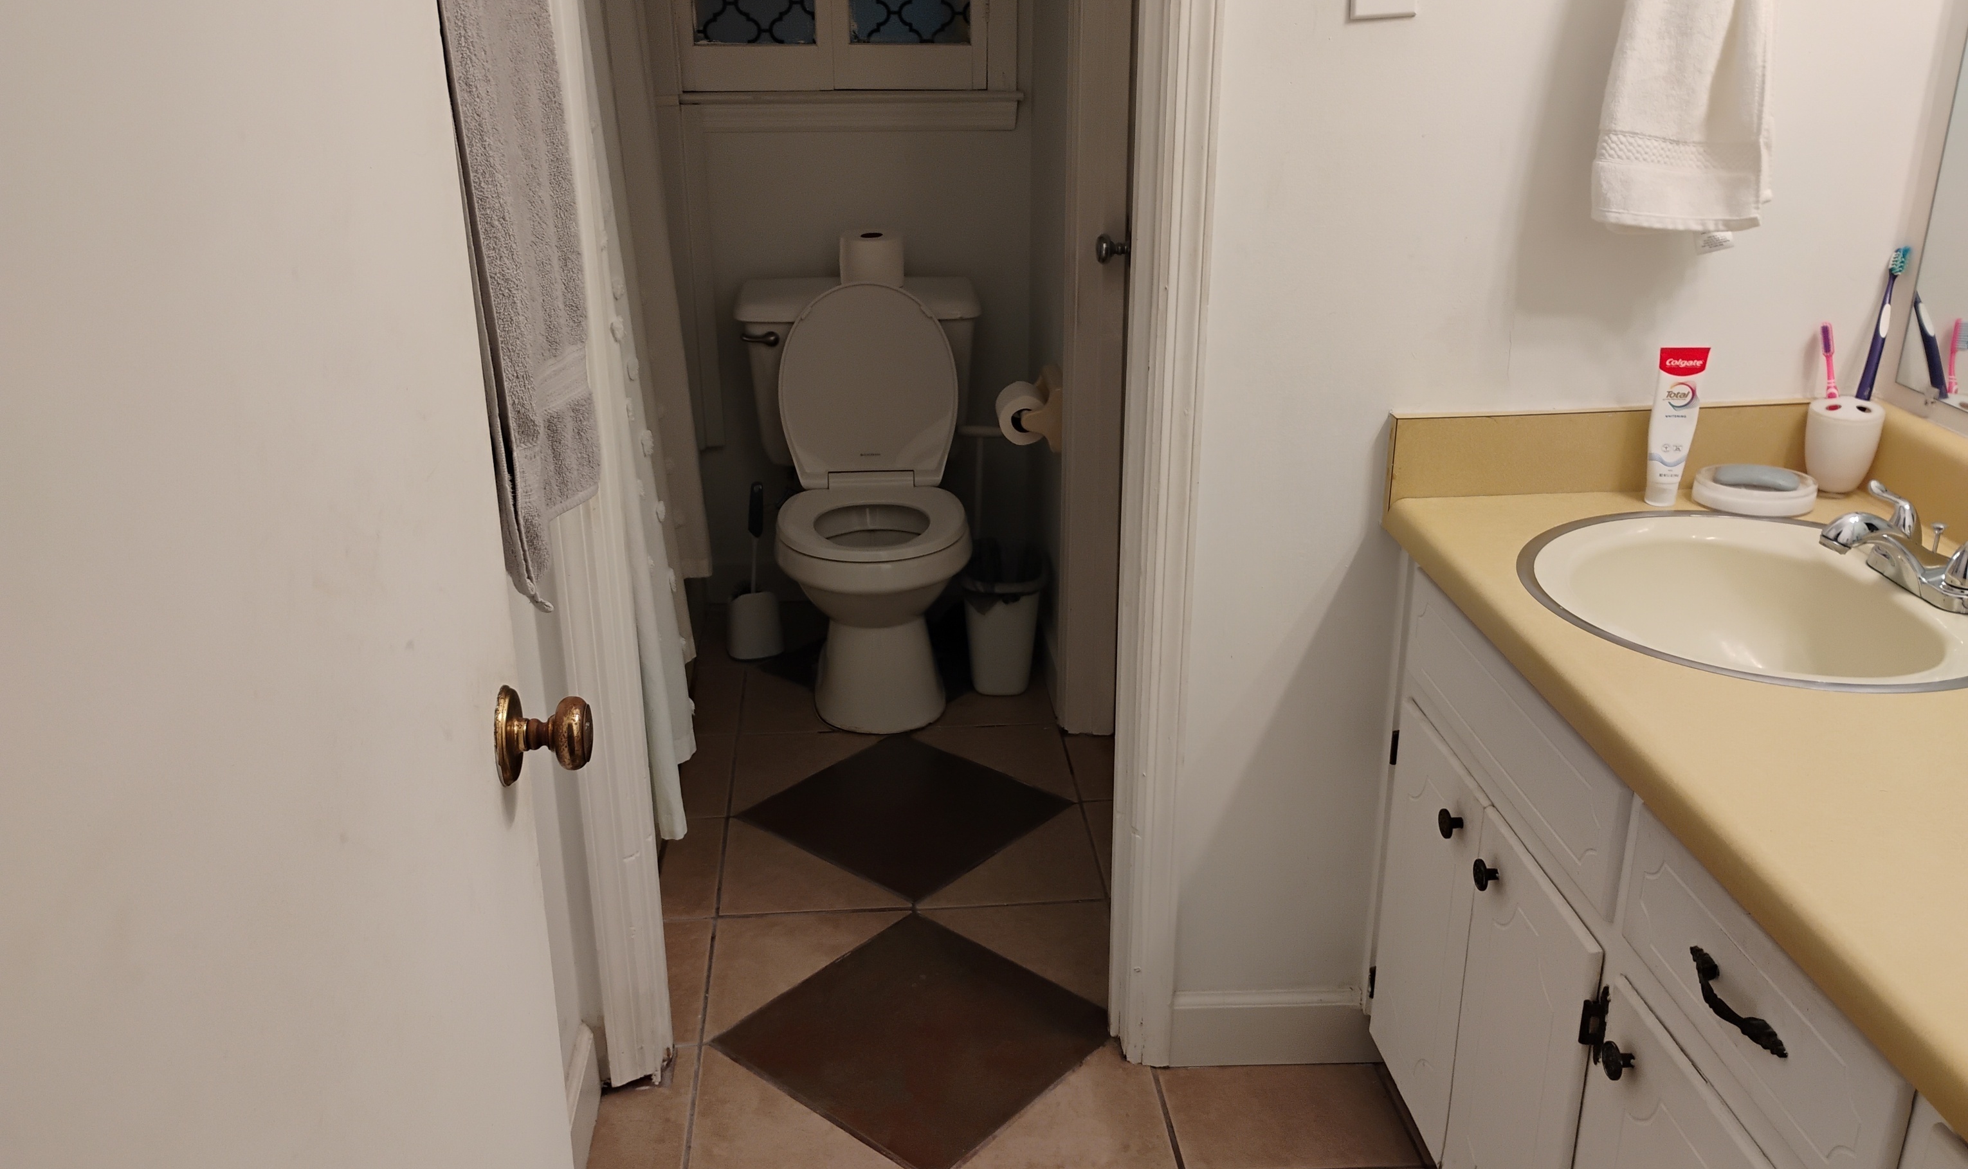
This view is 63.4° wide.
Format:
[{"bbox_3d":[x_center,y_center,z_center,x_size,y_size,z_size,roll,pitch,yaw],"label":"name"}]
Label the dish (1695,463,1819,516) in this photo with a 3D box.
[{"bbox_3d":[0.866,-0.103,1.793,0.137,0.030,0.115,-11,24,-26],"label":"dish"}]

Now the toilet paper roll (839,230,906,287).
[{"bbox_3d":[-0.227,-0.656,3.239,0.129,0.104,0.129,-2,22,-4],"label":"toilet paper roll"}]

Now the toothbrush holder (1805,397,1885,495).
[{"bbox_3d":[0.969,-0.149,1.807,0.078,0.105,0.078,-2,22,-4],"label":"toothbrush holder"}]

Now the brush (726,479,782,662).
[{"bbox_3d":[-0.482,-0.036,3.305,0.110,0.370,0.110,-2,22,-4],"label":"brush"}]

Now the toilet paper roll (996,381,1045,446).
[{"bbox_3d":[0.071,-0.326,3.013,0.094,0.094,0.100,-2,22,-4],"label":"toilet paper roll"}]

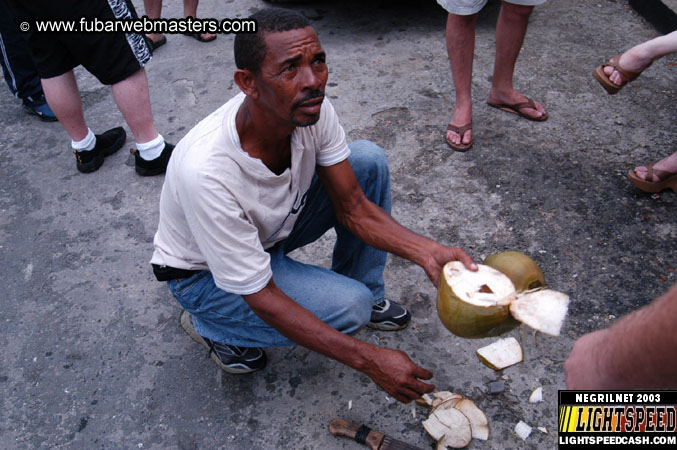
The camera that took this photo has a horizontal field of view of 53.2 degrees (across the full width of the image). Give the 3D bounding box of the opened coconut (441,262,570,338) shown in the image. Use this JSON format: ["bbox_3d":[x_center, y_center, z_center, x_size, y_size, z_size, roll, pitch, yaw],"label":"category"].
[{"bbox_3d":[0.366,0.169,1.530,0.280,0.170,0.190,21,30,0],"label":"opened coconut"}]

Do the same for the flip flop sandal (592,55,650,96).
[{"bbox_3d":[1.099,-0.586,2.600,0.250,0.095,0.100,-36,86,-38],"label":"flip flop sandal"}]

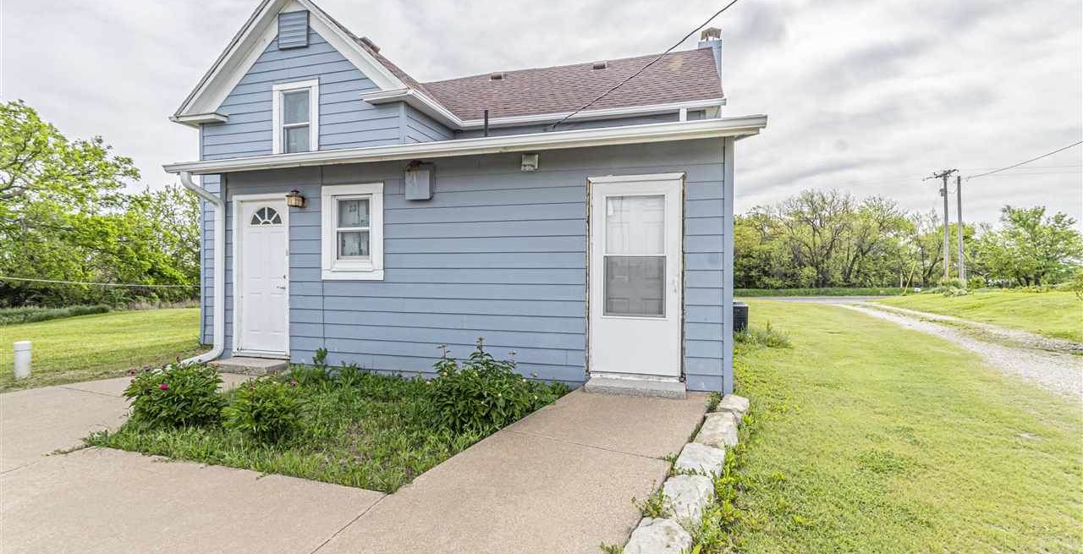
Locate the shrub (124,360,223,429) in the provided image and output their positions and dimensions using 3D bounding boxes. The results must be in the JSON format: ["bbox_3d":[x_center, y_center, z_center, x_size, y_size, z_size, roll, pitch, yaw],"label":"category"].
[{"bbox_3d":[-3.097,0.980,3.800,0.720,0.480,0.700,0,0,15],"label":"shrub"}]

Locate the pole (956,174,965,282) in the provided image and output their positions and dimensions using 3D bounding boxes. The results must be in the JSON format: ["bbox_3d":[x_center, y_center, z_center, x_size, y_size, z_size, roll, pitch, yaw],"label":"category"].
[{"bbox_3d":[29.722,-3.121,32.000,0.280,8.400,0.280,-1,0,15],"label":"pole"}]

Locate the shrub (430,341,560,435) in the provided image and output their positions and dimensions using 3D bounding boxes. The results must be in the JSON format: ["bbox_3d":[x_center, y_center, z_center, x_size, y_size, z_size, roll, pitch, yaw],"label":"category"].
[{"bbox_3d":[-0.399,0.895,3.900,1.100,0.650,0.950,0,0,15],"label":"shrub"}]

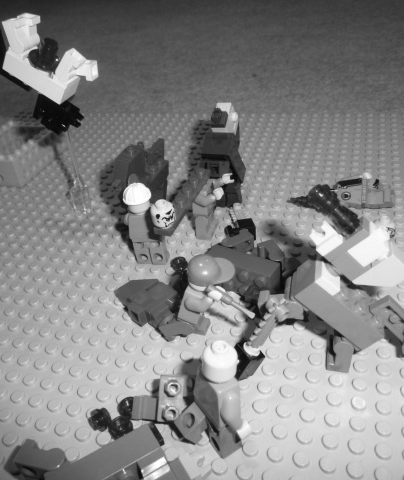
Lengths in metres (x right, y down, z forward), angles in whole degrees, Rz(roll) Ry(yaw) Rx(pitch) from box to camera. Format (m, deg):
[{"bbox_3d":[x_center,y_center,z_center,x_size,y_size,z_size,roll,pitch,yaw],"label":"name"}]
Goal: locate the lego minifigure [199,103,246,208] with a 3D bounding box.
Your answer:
[{"bbox_3d":[0.013,-0.046,0.255,0.023,0.057,0.021,3,37,15],"label":"lego minifigure"}]

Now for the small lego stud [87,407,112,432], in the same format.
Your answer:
[{"bbox_3d":[-0.035,0.062,0.158,0.008,0.008,0.005,3,-8,37],"label":"small lego stud"}]

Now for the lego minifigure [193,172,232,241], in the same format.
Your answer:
[{"bbox_3d":[0.006,-0.017,0.239,0.017,0.032,0.022,2,37,13],"label":"lego minifigure"}]

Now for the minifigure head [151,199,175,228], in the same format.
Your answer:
[{"bbox_3d":[-0.018,-0.012,0.208,0.010,0.011,0.010,-5,36,4],"label":"minifigure head"}]

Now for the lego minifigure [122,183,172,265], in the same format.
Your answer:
[{"bbox_3d":[-0.026,-0.009,0.224,0.022,0.043,0.015,4,38,16],"label":"lego minifigure"}]

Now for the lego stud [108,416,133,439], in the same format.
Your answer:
[{"bbox_3d":[-0.028,0.063,0.157,0.008,0.005,0.008,-5,36,4],"label":"lego stud"}]

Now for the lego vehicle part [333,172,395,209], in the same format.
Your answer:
[{"bbox_3d":[0.090,-0.027,0.254,0.032,0.009,0.019,5,38,18],"label":"lego vehicle part"}]

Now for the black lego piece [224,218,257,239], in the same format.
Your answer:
[{"bbox_3d":[0.020,-0.006,0.239,0.017,0.009,0.009,5,38,18],"label":"black lego piece"}]

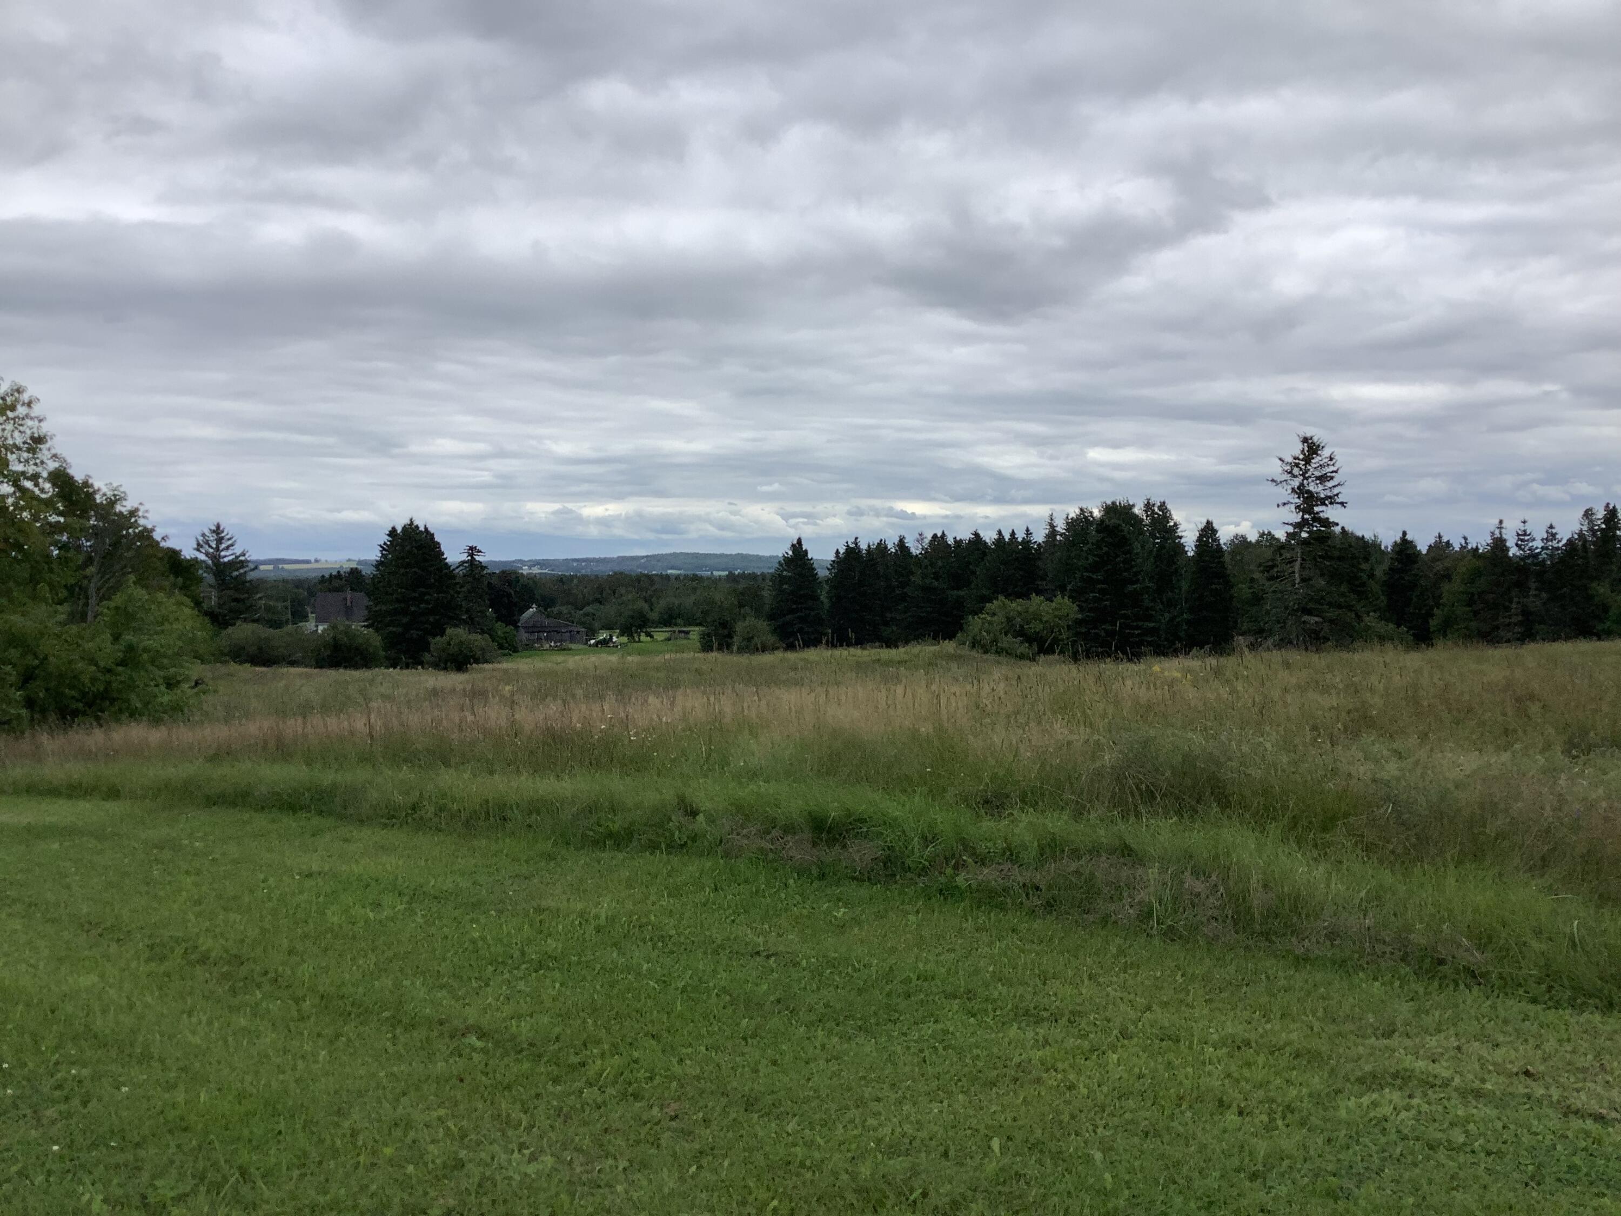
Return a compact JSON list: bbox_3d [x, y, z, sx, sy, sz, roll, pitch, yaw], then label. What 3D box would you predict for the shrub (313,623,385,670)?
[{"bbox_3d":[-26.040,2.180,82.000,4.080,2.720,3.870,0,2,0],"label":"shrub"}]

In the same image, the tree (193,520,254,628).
[{"bbox_3d":[-43.670,-1.790,108.000,4.520,9.330,4.520,0,2,0],"label":"tree"}]

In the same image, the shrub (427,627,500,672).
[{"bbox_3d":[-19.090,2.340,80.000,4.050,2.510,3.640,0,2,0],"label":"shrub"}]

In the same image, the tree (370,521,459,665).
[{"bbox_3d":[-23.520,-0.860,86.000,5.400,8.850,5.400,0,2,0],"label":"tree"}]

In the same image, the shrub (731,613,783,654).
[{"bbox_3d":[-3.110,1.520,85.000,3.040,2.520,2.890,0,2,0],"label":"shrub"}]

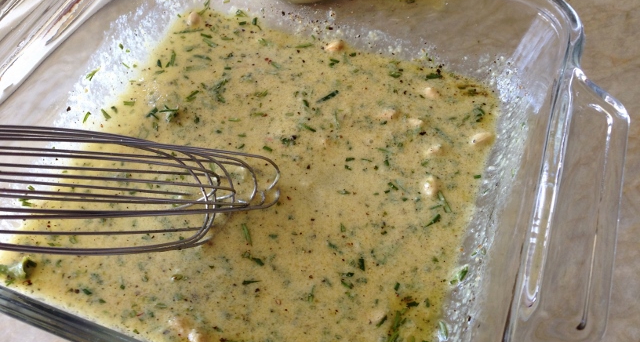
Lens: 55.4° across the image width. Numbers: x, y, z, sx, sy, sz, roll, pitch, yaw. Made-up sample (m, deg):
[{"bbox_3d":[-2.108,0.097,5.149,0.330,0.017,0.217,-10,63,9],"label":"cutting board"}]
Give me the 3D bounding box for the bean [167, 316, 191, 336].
[{"bbox_3d":[-0.054,0.060,0.235,0.012,0.006,0.008,35,62,21],"label":"bean"}]

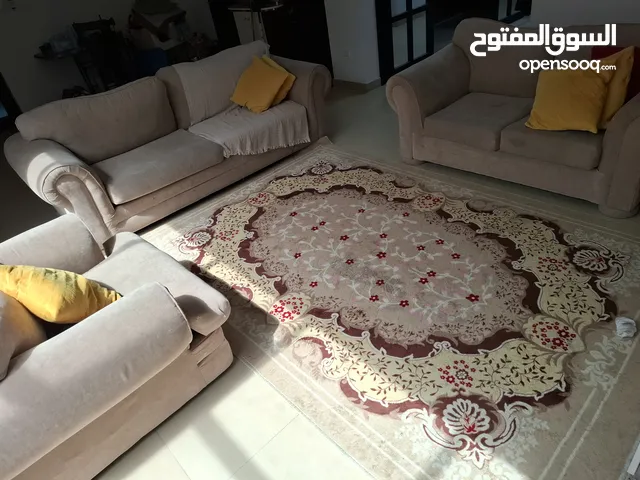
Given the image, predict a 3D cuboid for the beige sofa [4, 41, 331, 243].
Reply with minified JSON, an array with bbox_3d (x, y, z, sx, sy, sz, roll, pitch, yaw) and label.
[{"bbox_3d":[-1.026,-0.869,3.342,2.308,0.794,0.933,-34,42,-31],"label":"beige sofa"}]

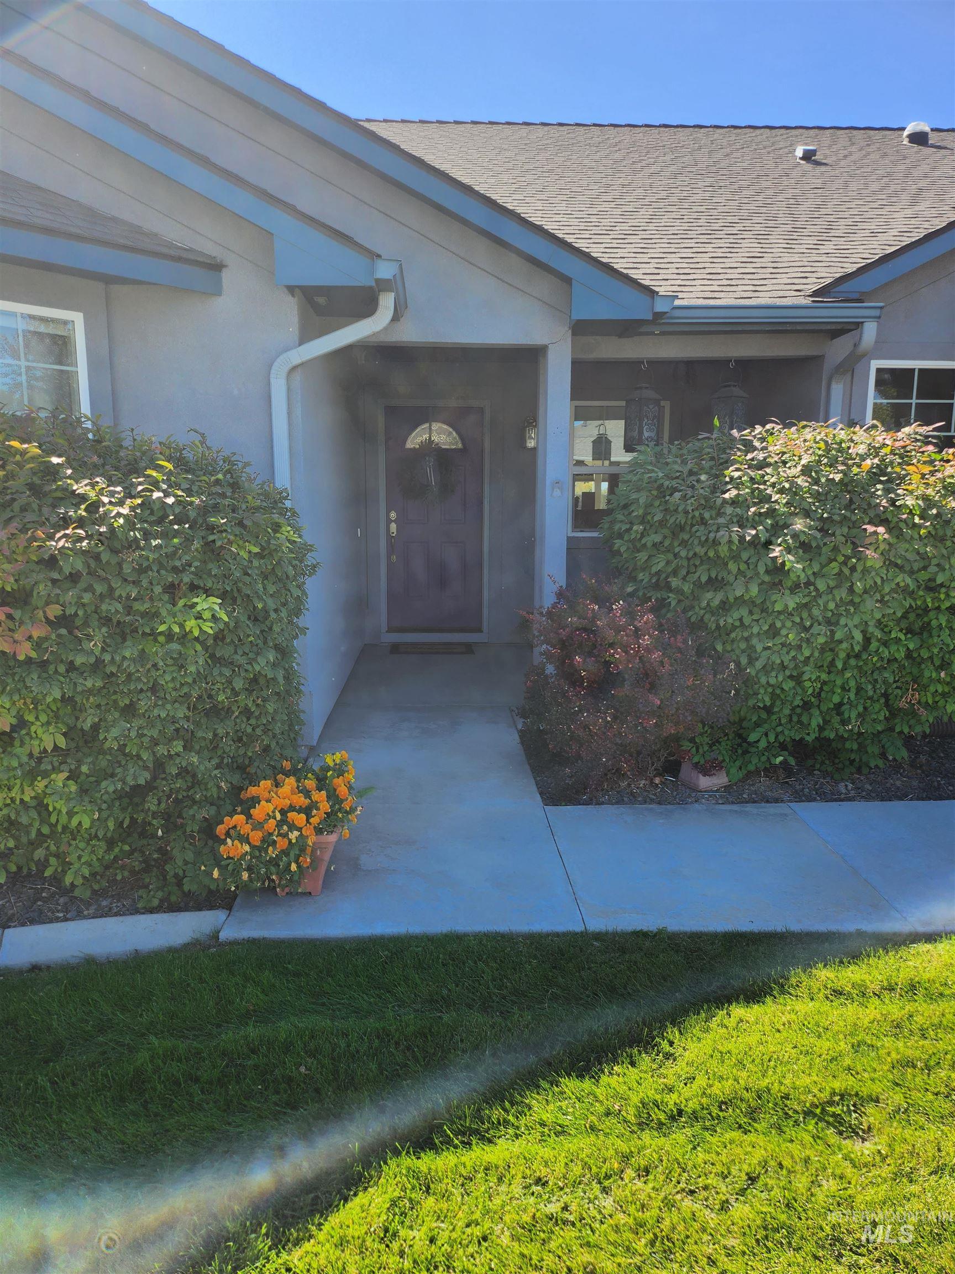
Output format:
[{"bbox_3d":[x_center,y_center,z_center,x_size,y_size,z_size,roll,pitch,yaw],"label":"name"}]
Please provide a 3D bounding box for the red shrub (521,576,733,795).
[{"bbox_3d":[0.784,0.167,4.774,1.091,1.071,0.918,0,10,-2],"label":"red shrub"}]

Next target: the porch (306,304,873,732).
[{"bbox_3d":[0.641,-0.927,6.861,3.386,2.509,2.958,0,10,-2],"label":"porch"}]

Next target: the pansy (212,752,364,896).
[{"bbox_3d":[-0.683,0.690,3.344,0.541,0.520,0.439,0,10,-2],"label":"pansy"}]

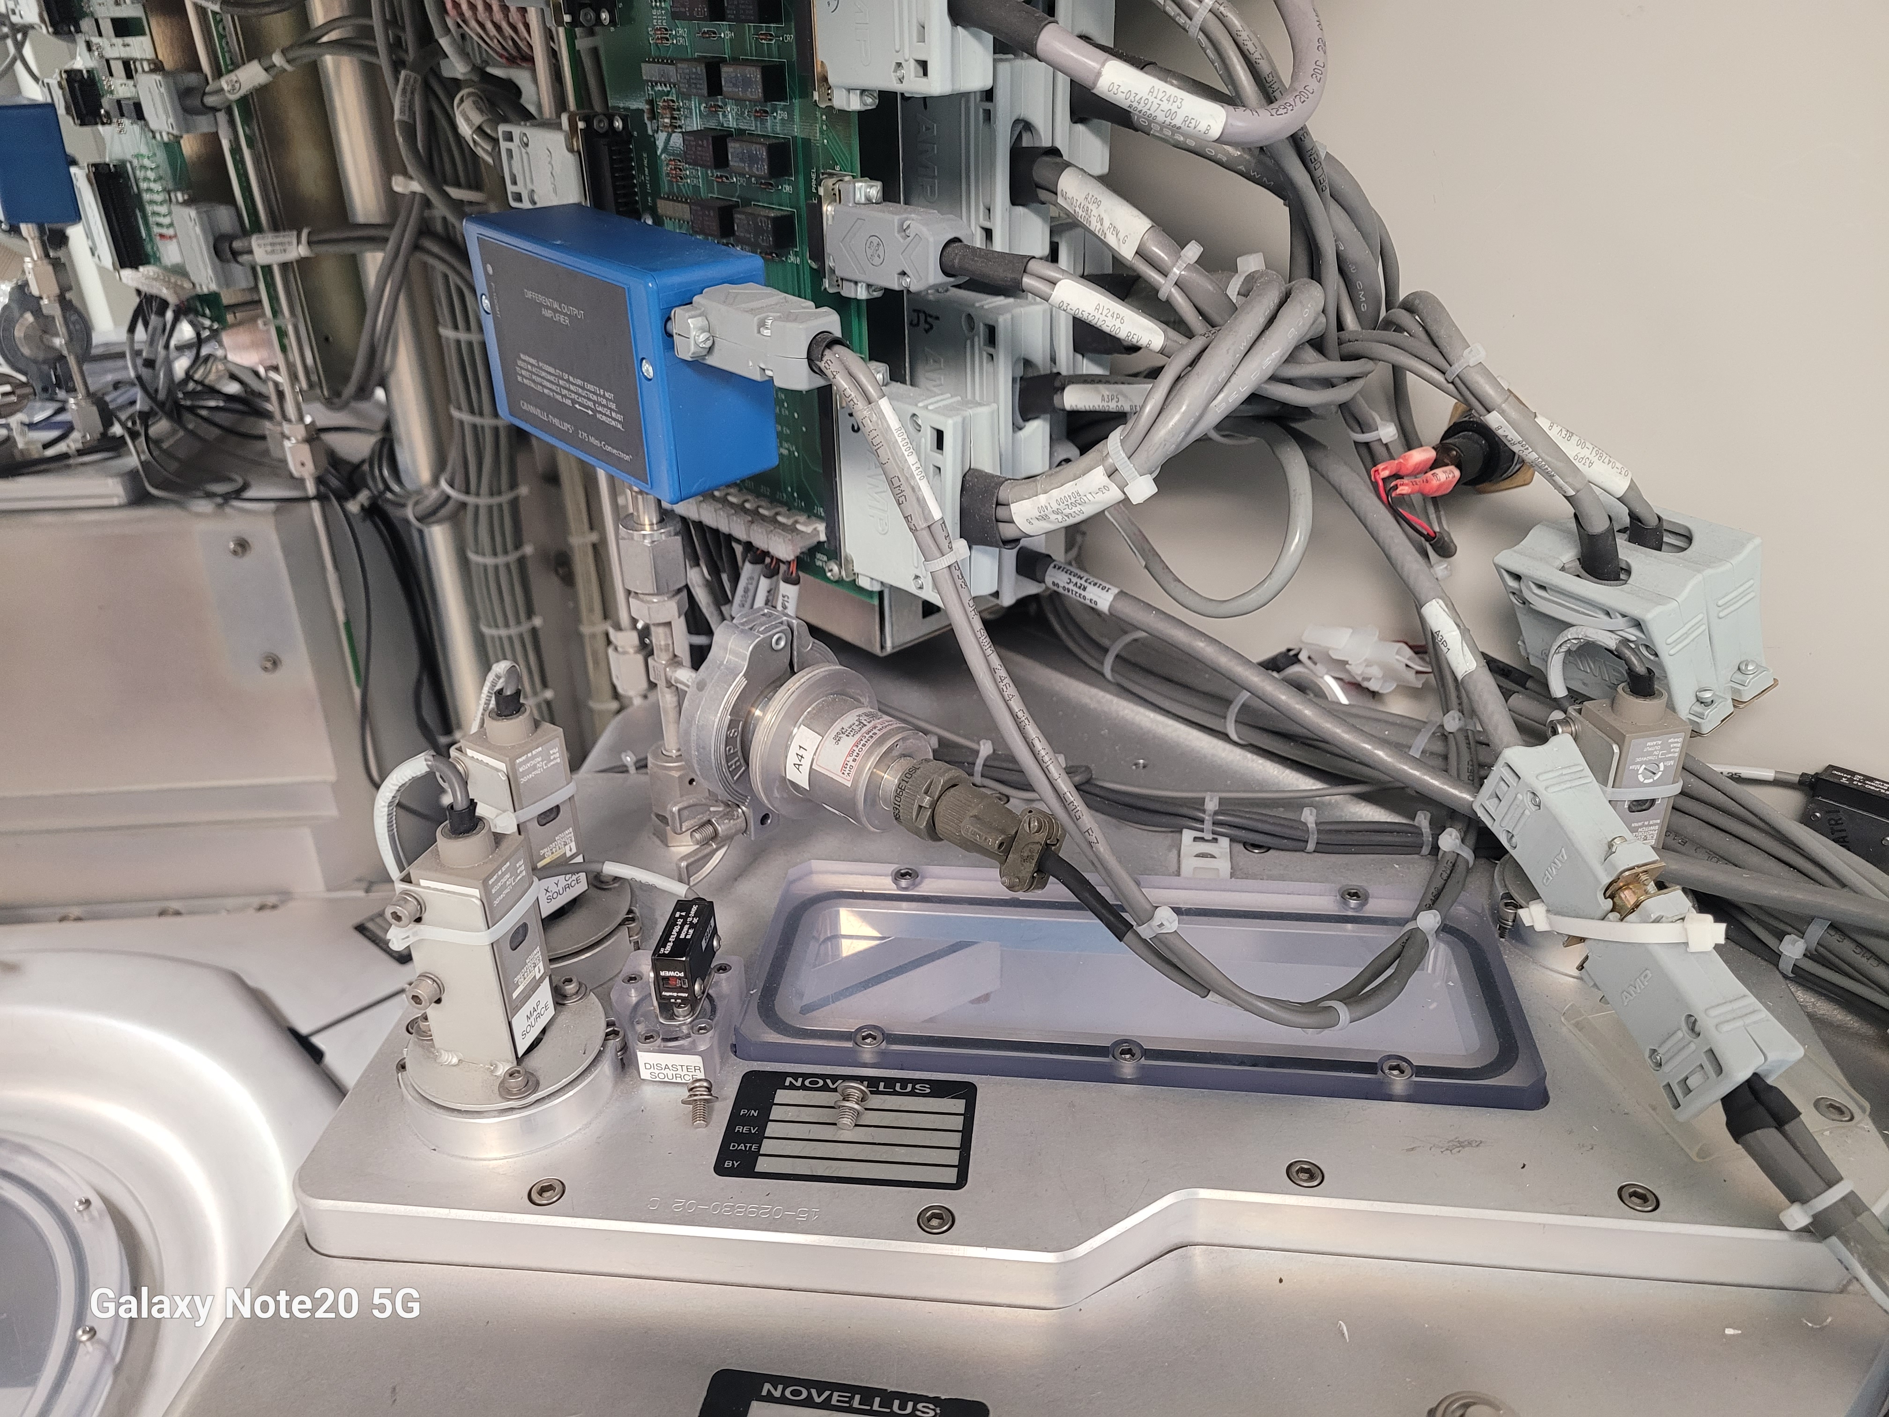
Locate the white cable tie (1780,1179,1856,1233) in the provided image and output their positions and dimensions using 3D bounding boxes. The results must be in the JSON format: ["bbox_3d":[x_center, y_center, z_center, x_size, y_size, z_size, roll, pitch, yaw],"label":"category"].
[{"bbox_3d":[0.223,0.127,0.362,0.022,0.014,0.006,-37,52,16],"label":"white cable tie"}]

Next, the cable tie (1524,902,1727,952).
[{"bbox_3d":[0.174,0.056,0.365,0.052,0.011,0.027,6,7,21],"label":"cable tie"}]

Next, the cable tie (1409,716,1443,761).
[{"bbox_3d":[0.189,0.011,0.552,0.005,0.026,0.024,26,8,39],"label":"cable tie"}]

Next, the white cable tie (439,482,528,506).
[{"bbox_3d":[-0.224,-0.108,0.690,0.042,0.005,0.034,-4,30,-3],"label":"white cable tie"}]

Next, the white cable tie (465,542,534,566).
[{"bbox_3d":[-0.222,-0.079,0.705,0.034,0.005,0.028,-4,30,-3],"label":"white cable tie"}]

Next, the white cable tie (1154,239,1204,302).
[{"bbox_3d":[0.066,-0.123,0.398,0.006,0.017,0.011,35,20,12],"label":"white cable tie"}]

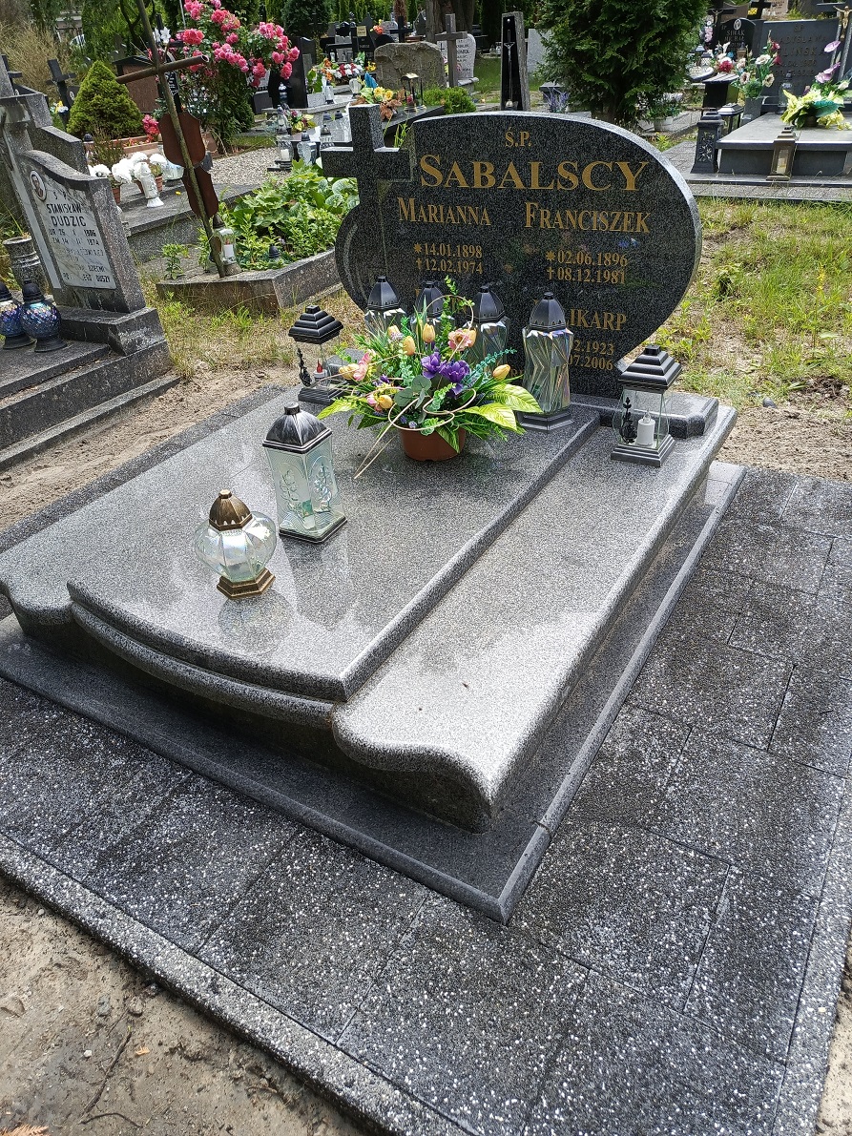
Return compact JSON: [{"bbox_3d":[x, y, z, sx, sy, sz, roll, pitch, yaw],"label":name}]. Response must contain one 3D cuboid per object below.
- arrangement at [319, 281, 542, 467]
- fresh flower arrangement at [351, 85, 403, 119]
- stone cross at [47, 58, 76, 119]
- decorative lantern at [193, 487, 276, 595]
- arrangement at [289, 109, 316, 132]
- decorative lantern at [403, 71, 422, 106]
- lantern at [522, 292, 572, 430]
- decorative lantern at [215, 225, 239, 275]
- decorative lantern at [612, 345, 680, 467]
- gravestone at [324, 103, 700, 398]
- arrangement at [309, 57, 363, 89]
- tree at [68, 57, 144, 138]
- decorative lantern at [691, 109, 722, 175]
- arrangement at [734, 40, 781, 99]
[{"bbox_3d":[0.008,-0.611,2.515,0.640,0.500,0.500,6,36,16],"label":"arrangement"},{"bbox_3d":[-0.537,-5.142,8.700,0.530,0.330,0.420,7,36,17],"label":"fresh flower arrangement"},{"bbox_3d":[-6.818,-8.895,14.719,0.140,1.050,0.600,25,44,36],"label":"stone cross"},{"bbox_3d":[-0.494,-0.074,2.047,0.212,0.281,0.212,-14,35,-13],"label":"decorative lantern"},{"bbox_3d":[-1.655,-5.970,10.510,0.350,0.250,0.320,-8,35,-4],"label":"arrangement"},{"bbox_3d":[-0.154,-5.532,9.100,0.170,0.350,0.170,7,36,17],"label":"decorative lantern"},{"bbox_3d":[0.419,-0.726,2.736,0.205,0.443,0.215,1,35,8],"label":"lantern"},{"bbox_3d":[-1.359,-2.178,5.368,0.155,0.270,0.155,-12,35,-9],"label":"decorative lantern"},{"bbox_3d":[0.718,-0.530,2.541,0.165,0.350,0.165,15,39,27],"label":"decorative lantern"},{"bbox_3d":[0.253,-1.115,2.784,1.390,0.933,0.088,15,40,27],"label":"gravestone"},{"bbox_3d":[-1.309,-7.201,11.500,0.740,0.400,0.450,7,36,17],"label":"arrangement"},{"bbox_3d":[-4.558,-6.660,11.200,1.050,1.000,1.050,15,39,27],"label":"tree"},{"bbox_3d":[2.661,-4.018,7.423,0.235,0.490,0.235,16,39,27],"label":"decorative lantern"},{"bbox_3d":[3.582,-5.388,8.523,0.500,0.500,0.420,8,36,18],"label":"arrangement"}]

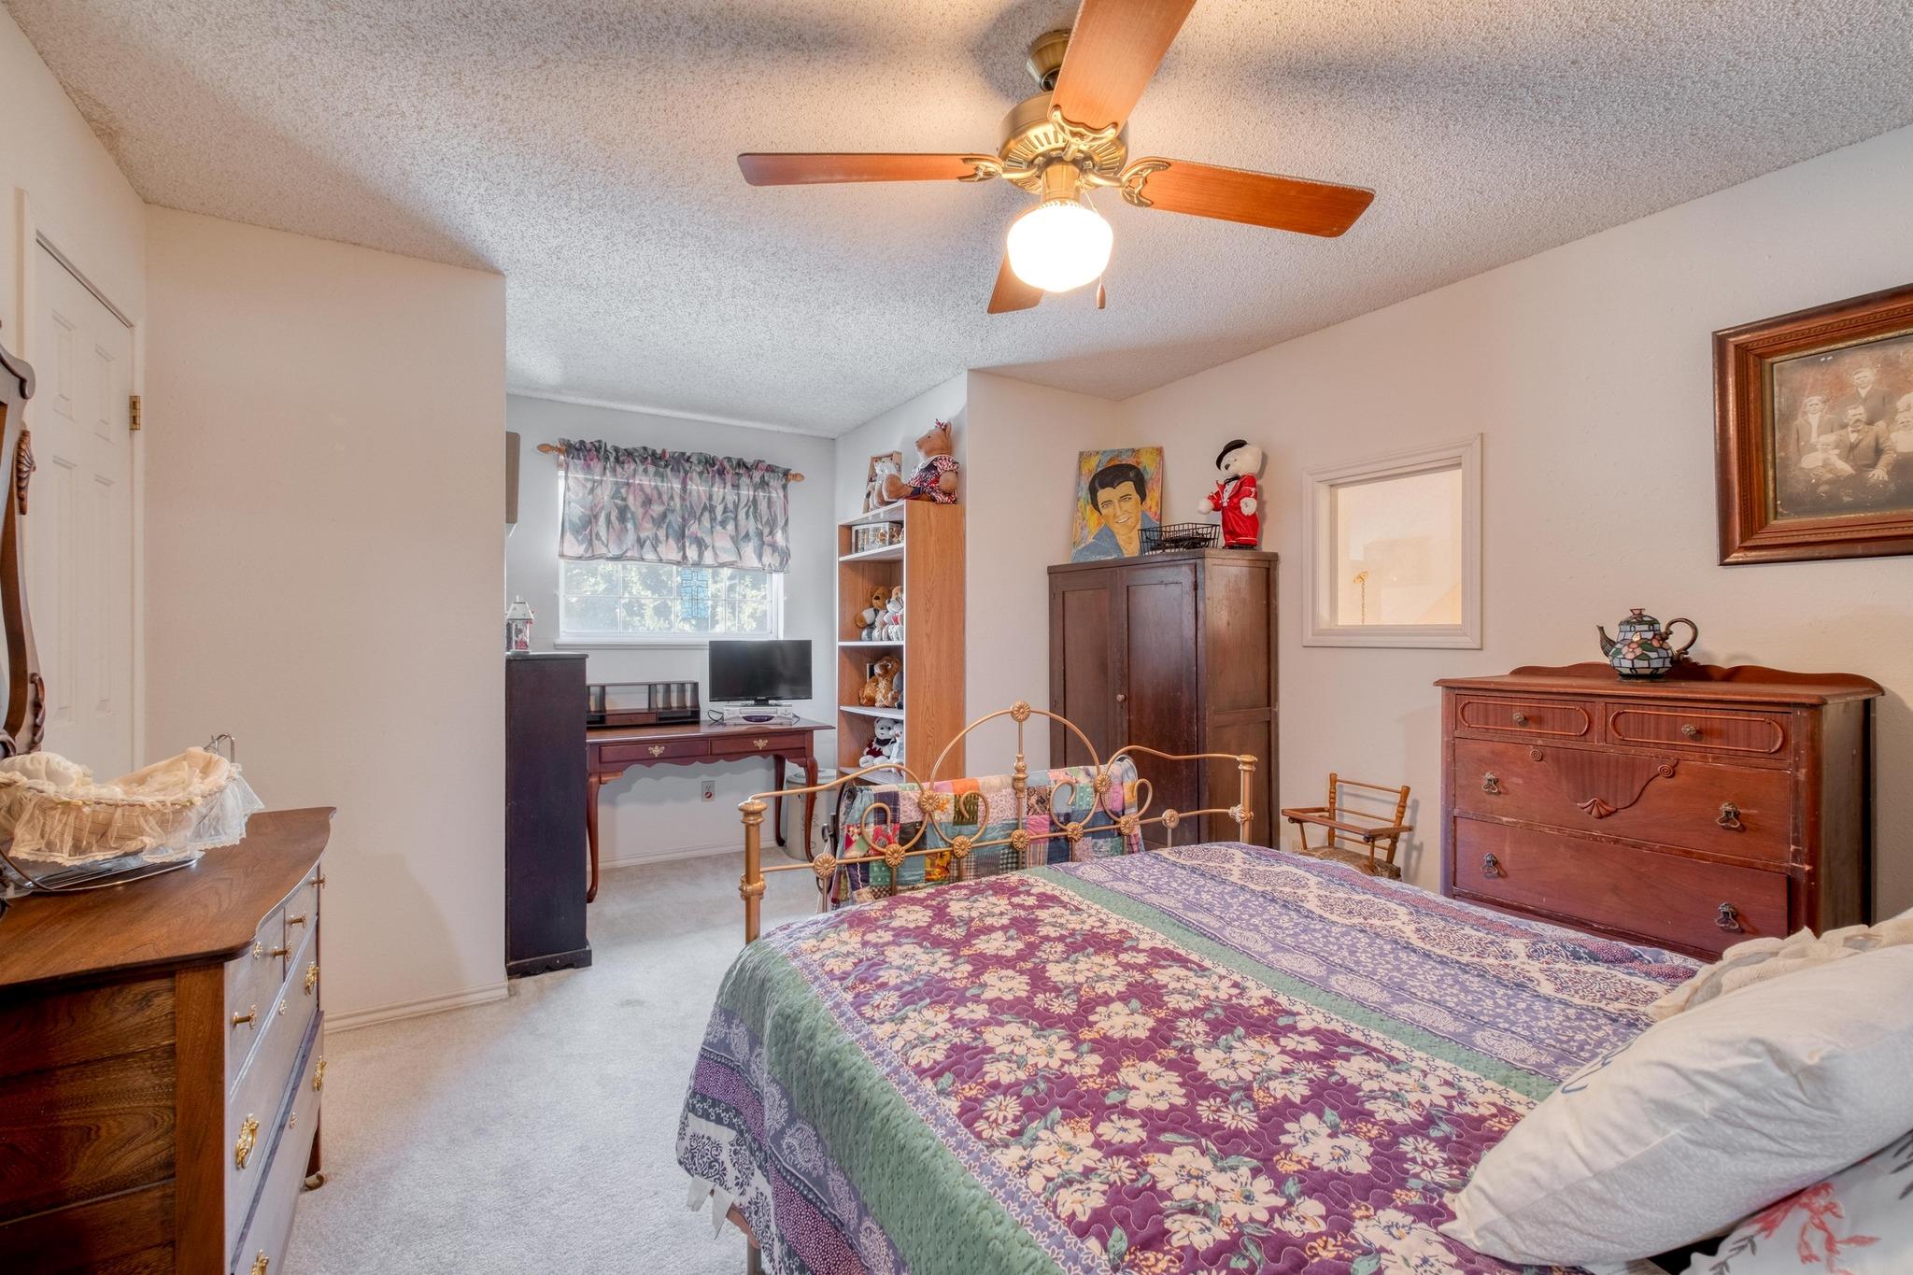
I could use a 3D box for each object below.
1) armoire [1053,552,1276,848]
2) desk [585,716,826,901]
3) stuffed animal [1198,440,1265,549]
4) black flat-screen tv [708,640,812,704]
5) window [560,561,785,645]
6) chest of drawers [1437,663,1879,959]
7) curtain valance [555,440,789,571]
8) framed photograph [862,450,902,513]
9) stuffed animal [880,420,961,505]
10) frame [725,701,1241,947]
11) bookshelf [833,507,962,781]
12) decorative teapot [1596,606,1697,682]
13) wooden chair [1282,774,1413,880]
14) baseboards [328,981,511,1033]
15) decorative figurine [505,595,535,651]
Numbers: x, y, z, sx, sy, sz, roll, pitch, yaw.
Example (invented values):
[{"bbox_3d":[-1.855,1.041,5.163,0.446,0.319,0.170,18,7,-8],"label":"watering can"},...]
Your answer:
[{"bbox_3d":[0.877,0.447,3.554,0.450,1.565,0.945,0,0,-33],"label":"armoire"},{"bbox_3d":[-1.335,0.850,4.160,1.280,0.740,0.570,0,0,-30],"label":"desk"},{"bbox_3d":[1.125,-0.575,3.260,0.190,0.470,0.220,0,0,-29],"label":"stuffed animal"},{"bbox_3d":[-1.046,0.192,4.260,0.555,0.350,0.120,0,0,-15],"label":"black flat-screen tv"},{"bbox_3d":[-1.550,-0.410,4.430,1.190,0.900,0.100,0,0,-29],"label":"window"},{"bbox_3d":[1.778,0.647,2.070,0.540,1.145,0.750,0,0,-32],"label":"chest of drawers"},{"bbox_3d":[-1.482,-0.686,4.335,1.230,0.590,0.100,0,0,-33],"label":"curtain valance"},{"bbox_3d":[-0.362,-0.735,3.852,0.025,0.298,0.205,12,-8,-39],"label":"framed photograph"},{"bbox_3d":[-0.186,-0.792,3.623,0.340,0.385,0.250,0,0,-21],"label":"stuffed animal"},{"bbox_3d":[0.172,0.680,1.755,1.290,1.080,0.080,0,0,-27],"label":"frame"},{"bbox_3d":[-0.285,0.319,3.863,0.300,1.800,0.780,0,0,-29],"label":"bookshelf"},{"bbox_3d":[1.895,0.028,2.190,0.140,0.195,0.208,0,0,-38],"label":"decorative teapot"},{"bbox_3d":[1.386,0.876,2.853,0.310,0.710,0.370,0,0,-25],"label":"wooden chair"},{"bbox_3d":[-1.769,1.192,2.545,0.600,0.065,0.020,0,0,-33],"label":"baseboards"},{"bbox_3d":[-1.618,-0.048,2.954,0.090,0.220,0.090,0,0,-43],"label":"decorative figurine"}]

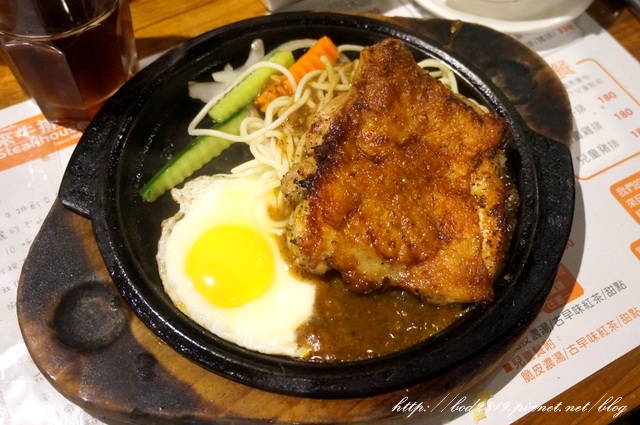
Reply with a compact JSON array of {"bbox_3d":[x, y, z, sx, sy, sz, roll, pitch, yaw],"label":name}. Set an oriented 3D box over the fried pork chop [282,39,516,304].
[{"bbox_3d":[0.048,-0.025,0.369,0.116,0.025,0.145,12,58,7],"label":"fried pork chop"}]

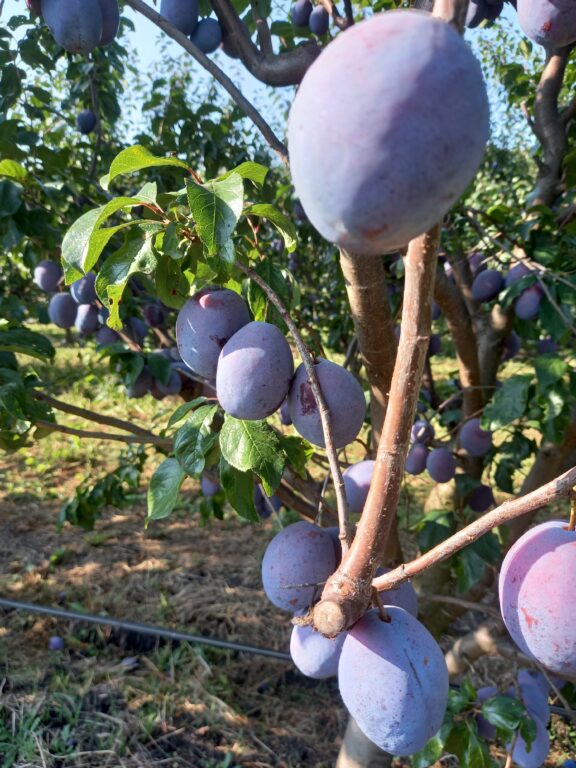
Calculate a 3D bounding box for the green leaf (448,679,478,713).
[{"bbox_3d":[0.173,0.311,0.550,0.030,0.034,0.024,7,17,2],"label":"green leaf"}]

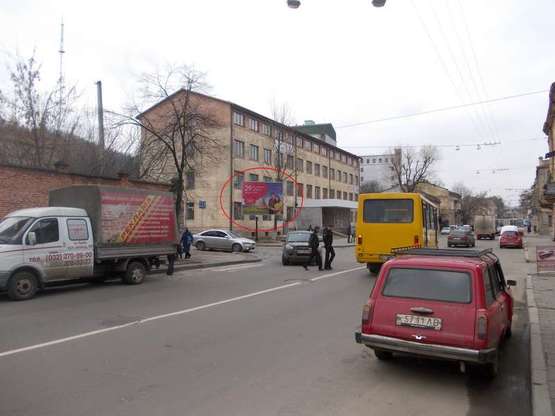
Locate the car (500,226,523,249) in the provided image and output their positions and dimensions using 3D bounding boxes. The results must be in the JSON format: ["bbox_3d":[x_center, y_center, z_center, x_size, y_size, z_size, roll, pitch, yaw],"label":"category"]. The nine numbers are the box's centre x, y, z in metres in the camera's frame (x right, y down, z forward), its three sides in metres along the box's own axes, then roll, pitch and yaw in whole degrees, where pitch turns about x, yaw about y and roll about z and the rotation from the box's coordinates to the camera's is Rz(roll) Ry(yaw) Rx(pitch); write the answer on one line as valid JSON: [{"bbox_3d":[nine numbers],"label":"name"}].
[{"bbox_3d":[21.105,2.872,40.426,1.690,1.460,4.100,-1,-3,29],"label":"car"}]

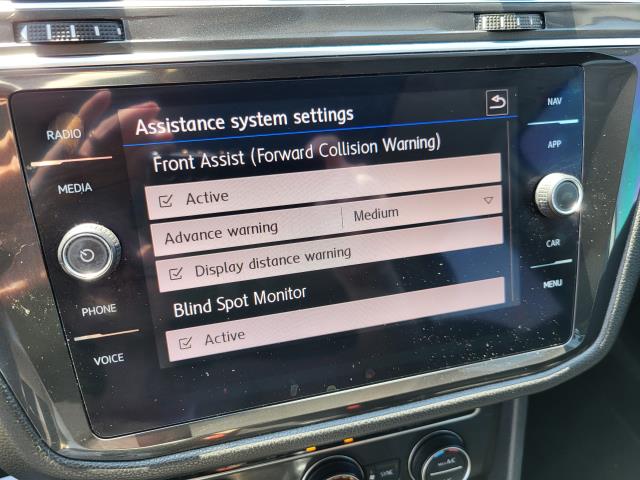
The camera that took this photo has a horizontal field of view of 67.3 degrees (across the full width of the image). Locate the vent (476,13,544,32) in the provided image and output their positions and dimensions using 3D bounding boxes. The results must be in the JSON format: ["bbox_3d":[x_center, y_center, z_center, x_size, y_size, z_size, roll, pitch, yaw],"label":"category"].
[{"bbox_3d":[0.090,-0.103,0.229,0.038,0.009,0.009,-7,13,-13],"label":"vent"}]

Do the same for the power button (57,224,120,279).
[{"bbox_3d":[-0.087,0.005,0.182,0.021,0.021,0.009,-7,13,-13],"label":"power button"}]

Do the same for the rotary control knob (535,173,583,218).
[{"bbox_3d":[0.115,-0.021,0.230,0.021,0.021,0.009,-7,13,-13],"label":"rotary control knob"}]

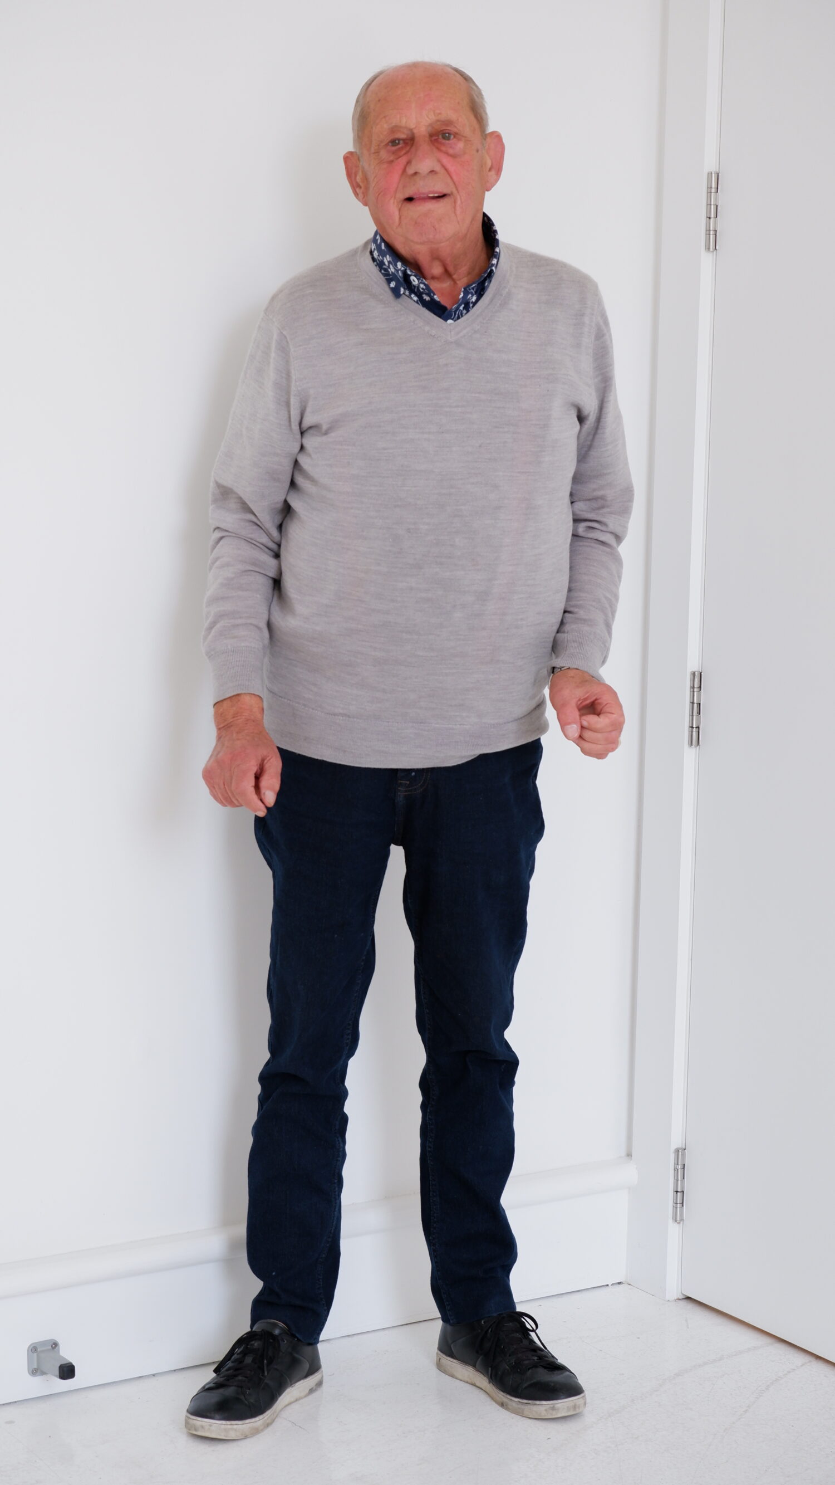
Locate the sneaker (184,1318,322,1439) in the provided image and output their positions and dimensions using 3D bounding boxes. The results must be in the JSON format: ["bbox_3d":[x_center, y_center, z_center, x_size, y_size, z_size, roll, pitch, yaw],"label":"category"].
[{"bbox_3d":[-0.205,0.811,3.849,0.102,0.112,0.270,6,9,30],"label":"sneaker"}]

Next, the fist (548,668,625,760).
[{"bbox_3d":[0.205,-0.035,3.580,0.090,0.108,0.110,0,8,-10],"label":"fist"}]

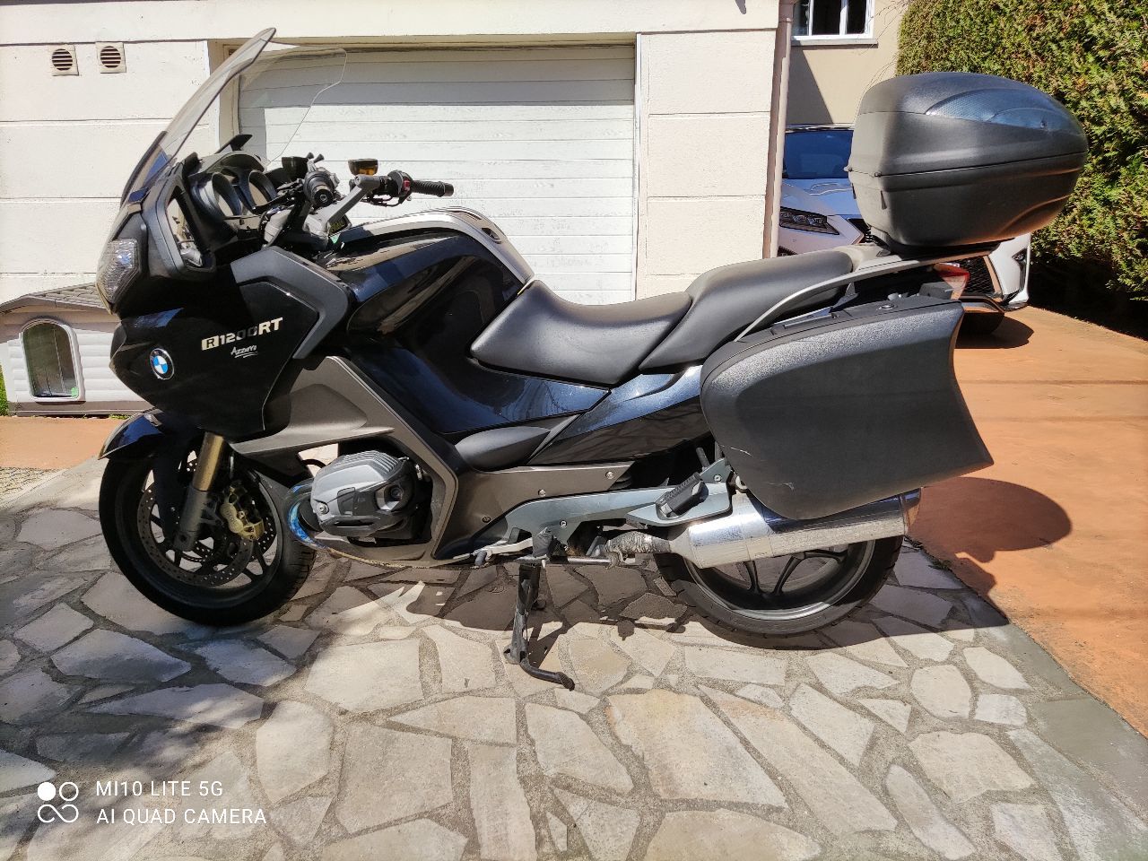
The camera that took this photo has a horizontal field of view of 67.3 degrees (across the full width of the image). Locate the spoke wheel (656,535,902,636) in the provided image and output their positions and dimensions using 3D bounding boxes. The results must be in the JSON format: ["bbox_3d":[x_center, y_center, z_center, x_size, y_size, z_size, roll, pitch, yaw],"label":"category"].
[{"bbox_3d":[0.510,0.228,2.186,0.630,0.630,0.180,1,17,4],"label":"spoke wheel"}]

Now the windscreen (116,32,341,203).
[{"bbox_3d":[-0.838,-0.726,2.001,0.530,0.360,0.510,0,17,6],"label":"windscreen"}]

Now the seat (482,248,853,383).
[{"bbox_3d":[0.205,-0.286,2.047,0.865,0.285,0.360,1,17,4],"label":"seat"}]

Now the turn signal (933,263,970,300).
[{"bbox_3d":[0.806,-0.319,1.853,0.080,0.085,0.075,1,17,4],"label":"turn signal"}]

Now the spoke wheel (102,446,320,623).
[{"bbox_3d":[-0.978,0.245,2.312,0.600,0.600,0.125,0,16,8],"label":"spoke wheel"}]

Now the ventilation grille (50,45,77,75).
[{"bbox_3d":[-3.076,-2.226,5.184,0.162,0.167,0.028,1,16,4],"label":"ventilation grille"}]

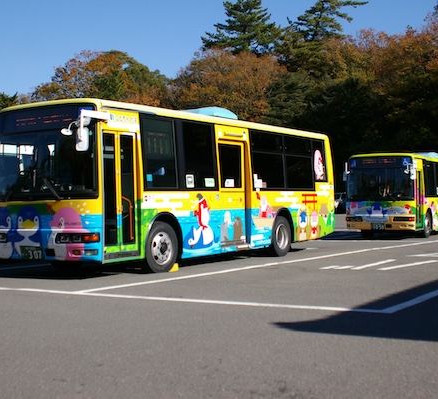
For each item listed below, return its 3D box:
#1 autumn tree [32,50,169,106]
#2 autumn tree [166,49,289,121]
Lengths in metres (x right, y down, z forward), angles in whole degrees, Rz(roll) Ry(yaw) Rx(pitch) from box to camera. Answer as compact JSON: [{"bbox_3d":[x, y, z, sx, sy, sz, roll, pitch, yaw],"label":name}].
[{"bbox_3d":[-8.540,-4.700,50.000,9.700,11.850,8.500,0,0,0],"label":"autumn tree"},{"bbox_3d":[0.610,-4.800,50.000,8.300,12.000,8.000,0,0,0],"label":"autumn tree"}]

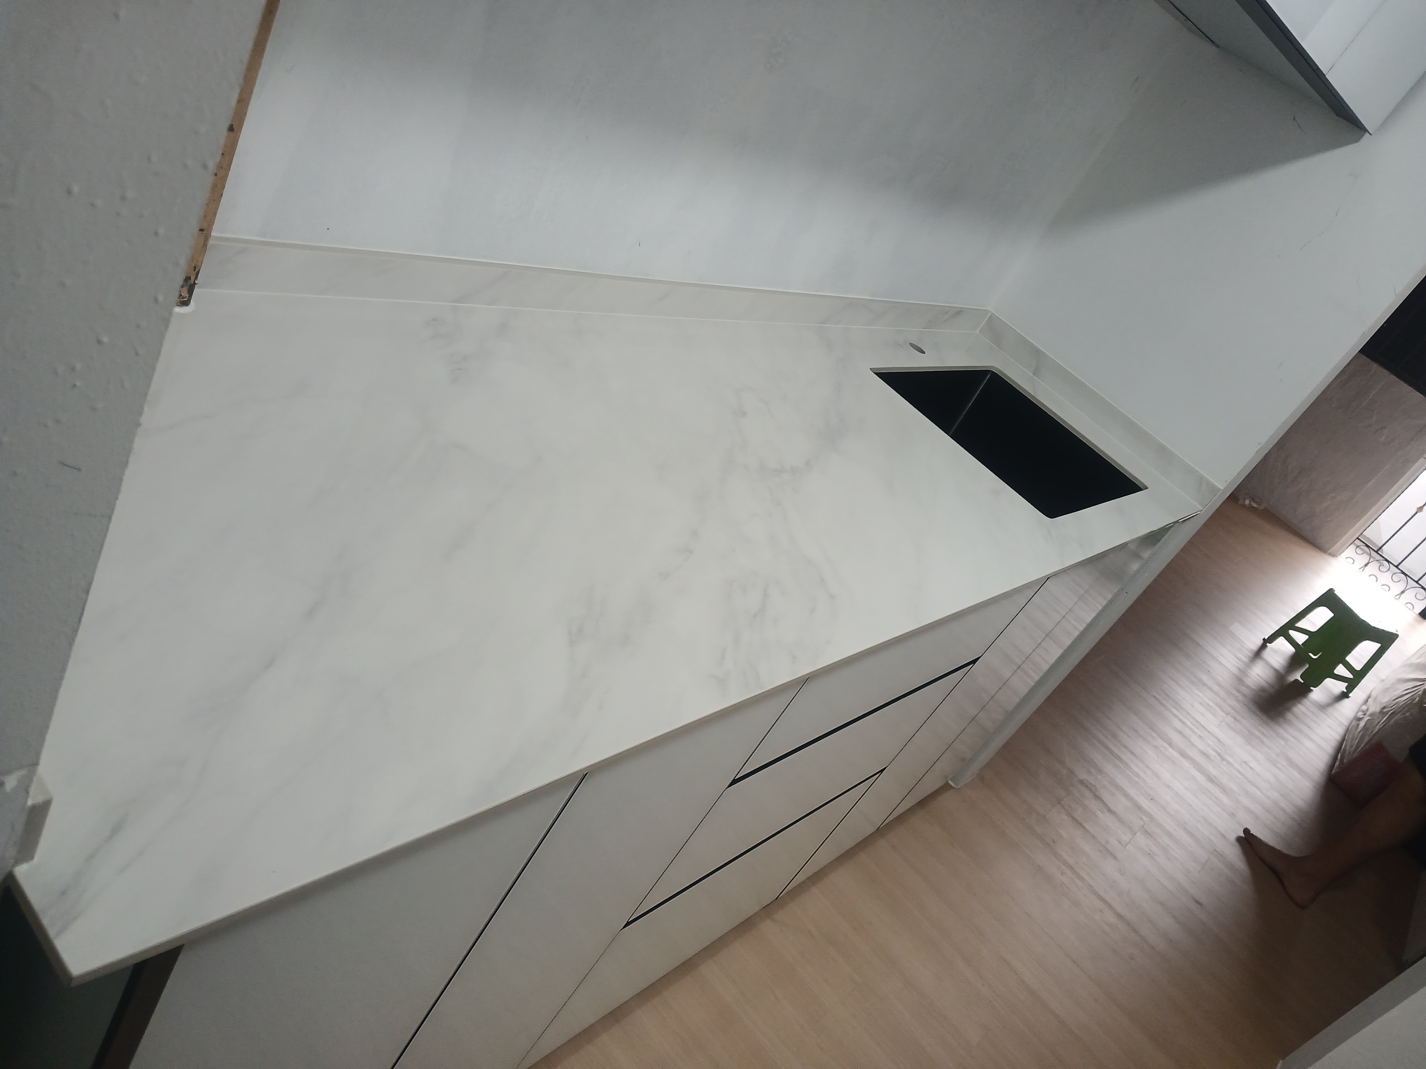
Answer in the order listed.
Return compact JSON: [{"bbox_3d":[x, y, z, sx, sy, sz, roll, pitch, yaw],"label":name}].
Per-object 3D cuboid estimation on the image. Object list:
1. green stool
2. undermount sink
[{"bbox_3d":[2.482,0.423,4.435,0.298,0.320,0.274,14,34,-31],"label":"green stool"},{"bbox_3d":[0.489,-0.093,2.027,0.410,0.210,0.550,45,31,23],"label":"undermount sink"}]

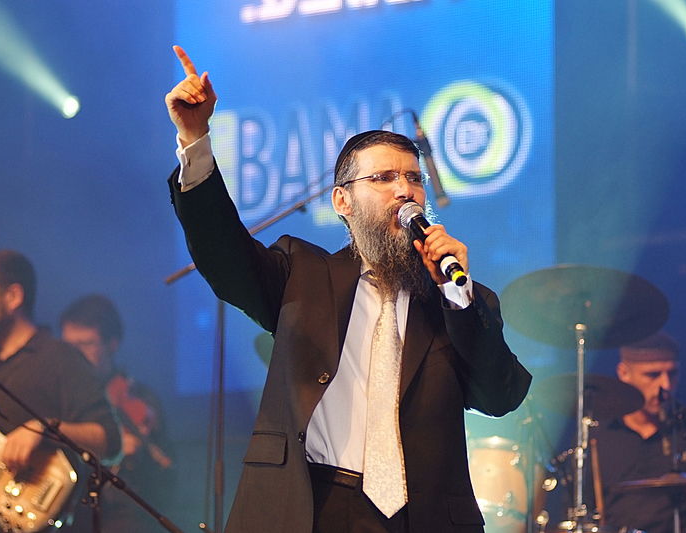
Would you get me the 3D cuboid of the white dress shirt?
[{"bbox_3d":[0.005,0.083,8.300,0.690,0.730,0.430,1,-5,-15],"label":"white dress shirt"}]

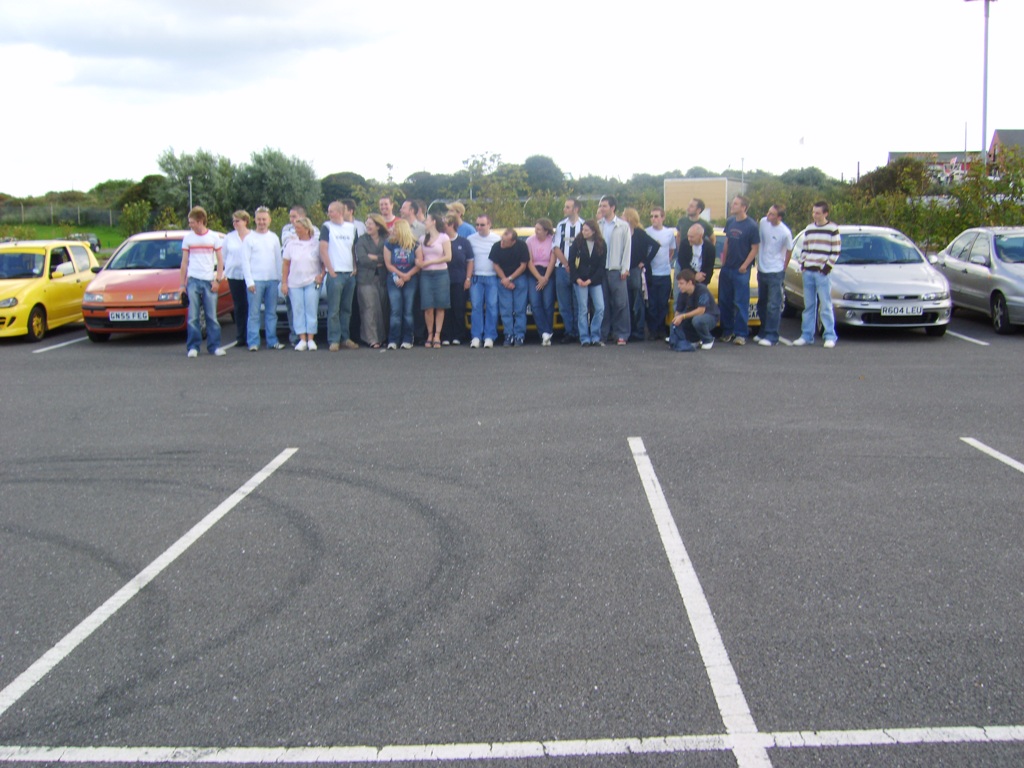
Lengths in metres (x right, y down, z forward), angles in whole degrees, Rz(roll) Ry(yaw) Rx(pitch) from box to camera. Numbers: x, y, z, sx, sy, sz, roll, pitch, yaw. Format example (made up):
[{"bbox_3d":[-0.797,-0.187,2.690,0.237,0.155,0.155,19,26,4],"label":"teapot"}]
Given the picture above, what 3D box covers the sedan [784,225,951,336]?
[{"bbox_3d":[4.968,-1.539,16.213,1.740,1.420,4.380,0,8,2],"label":"sedan"}]

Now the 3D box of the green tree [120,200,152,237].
[{"bbox_3d":[-11.851,-4.630,35.685,1.100,2.360,1.100,-3,9,-18],"label":"green tree"}]

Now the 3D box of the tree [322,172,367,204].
[{"bbox_3d":[-13.884,-14.803,93.825,4.700,5.935,4.700,-2,8,-8],"label":"tree"}]

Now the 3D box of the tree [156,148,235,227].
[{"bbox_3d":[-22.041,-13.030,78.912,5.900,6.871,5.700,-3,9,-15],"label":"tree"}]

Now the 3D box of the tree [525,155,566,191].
[{"bbox_3d":[2.880,-16.405,98.673,4.200,7.342,4.200,0,8,2],"label":"tree"}]

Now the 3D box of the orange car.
[{"bbox_3d":[-5.074,-1.518,16.696,1.670,1.480,3.820,-1,8,0],"label":"orange car"}]

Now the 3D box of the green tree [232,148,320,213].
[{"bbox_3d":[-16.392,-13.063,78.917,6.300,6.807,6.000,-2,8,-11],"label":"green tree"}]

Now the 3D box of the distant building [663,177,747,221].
[{"bbox_3d":[13.750,-12.146,79.007,4.513,4.281,6.500,3,9,26],"label":"distant building"}]

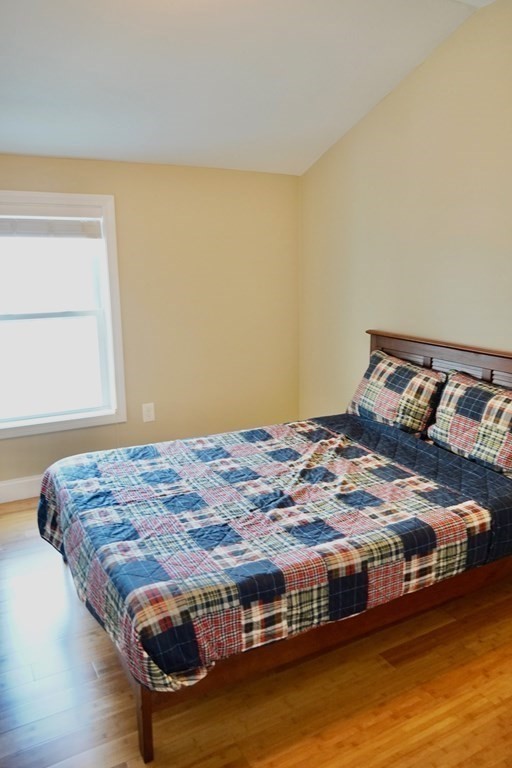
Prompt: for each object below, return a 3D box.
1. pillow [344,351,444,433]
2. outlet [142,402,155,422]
[{"bbox_3d":[0.774,0.053,3.264,0.160,0.410,0.580,21,0,-32],"label":"pillow"},{"bbox_3d":[-0.710,0.192,3.831,0.075,0.122,0.008,-7,14,-28],"label":"outlet"}]

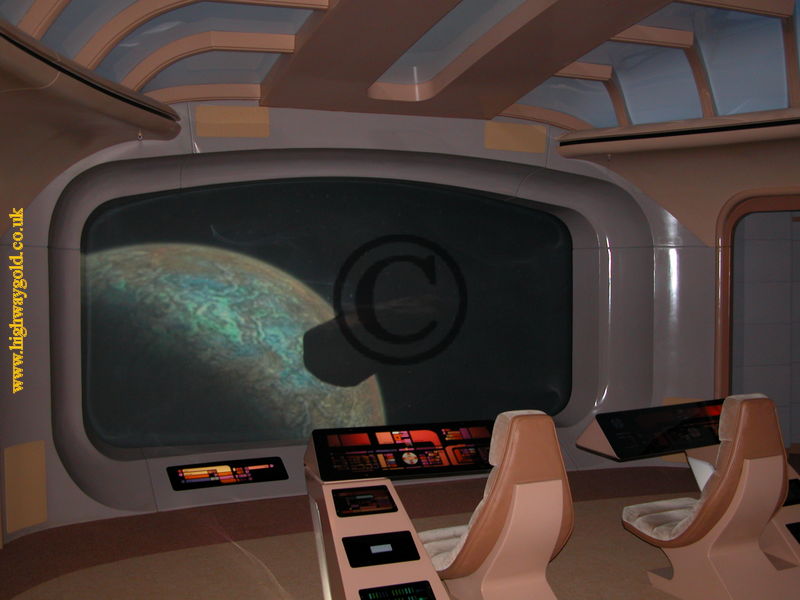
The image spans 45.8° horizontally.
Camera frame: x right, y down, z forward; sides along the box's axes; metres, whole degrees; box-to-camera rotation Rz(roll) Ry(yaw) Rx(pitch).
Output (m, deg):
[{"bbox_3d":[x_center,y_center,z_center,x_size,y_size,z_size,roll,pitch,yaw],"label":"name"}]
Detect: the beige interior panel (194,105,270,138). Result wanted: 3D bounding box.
[{"bbox_3d":[-1.208,-1.292,6.885,0.551,0.227,0.030,-2,3,-28],"label":"beige interior panel"}]

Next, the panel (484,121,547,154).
[{"bbox_3d":[0.960,-1.339,7.817,0.551,0.227,0.030,-1,3,-18],"label":"panel"}]

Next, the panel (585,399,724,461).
[{"bbox_3d":[1.598,0.732,5.394,1.139,0.292,0.050,-2,-41,-31],"label":"panel"}]

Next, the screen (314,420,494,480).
[{"bbox_3d":[0.149,0.762,4.776,1.139,0.292,0.050,-1,-42,-16],"label":"screen"}]

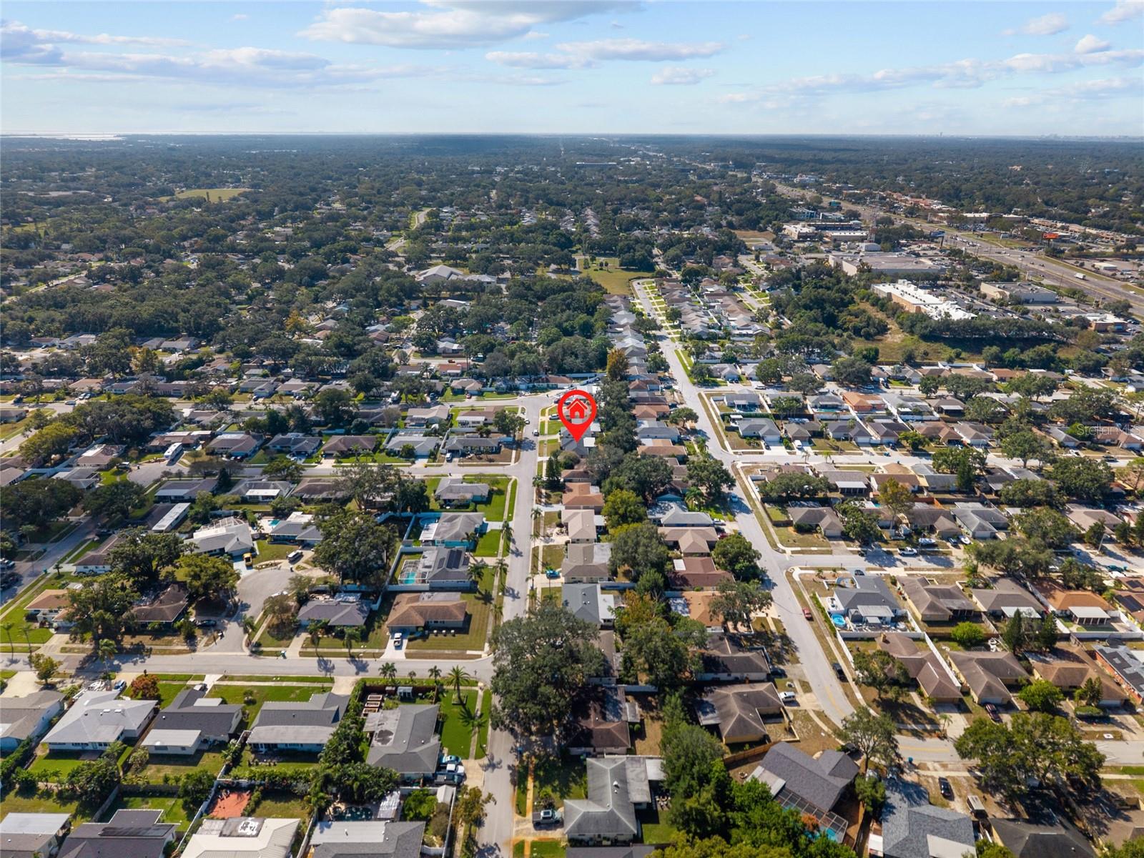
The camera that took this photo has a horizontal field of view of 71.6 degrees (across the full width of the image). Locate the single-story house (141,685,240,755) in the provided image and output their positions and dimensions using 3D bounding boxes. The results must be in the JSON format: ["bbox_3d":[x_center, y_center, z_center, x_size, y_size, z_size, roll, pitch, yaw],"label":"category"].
[{"bbox_3d":[-80.823,62.798,173.334,17.000,4.400,18.200,0,21,0],"label":"single-story house"}]

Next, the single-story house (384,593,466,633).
[{"bbox_3d":[-38.095,48.359,211.783,19.400,4.600,15.600,0,21,0],"label":"single-story house"}]

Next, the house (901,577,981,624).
[{"bbox_3d":[100.384,46.130,218.773,15.800,4.500,19.200,0,21,0],"label":"house"}]

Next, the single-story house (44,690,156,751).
[{"bbox_3d":[-100.600,62.448,171.492,17.000,4.000,15.500,0,21,0],"label":"single-story house"}]

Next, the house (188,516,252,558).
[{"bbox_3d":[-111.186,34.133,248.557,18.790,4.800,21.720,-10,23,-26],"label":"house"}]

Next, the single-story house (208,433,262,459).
[{"bbox_3d":[-137.636,6.060,323.442,18.200,4.600,19.600,-1,21,-4],"label":"single-story house"}]

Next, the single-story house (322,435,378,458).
[{"bbox_3d":[-90.213,6.515,322.688,18.900,4.900,16.500,0,21,0],"label":"single-story house"}]

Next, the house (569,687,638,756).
[{"bbox_3d":[5.660,62.712,173.505,13.200,4.700,19.200,0,21,-1],"label":"house"}]

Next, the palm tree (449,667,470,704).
[{"bbox_3d":[-25.666,58.537,180.244,5.000,7.600,5.000,0,21,0],"label":"palm tree"}]

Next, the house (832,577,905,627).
[{"bbox_3d":[80.743,46.043,218.698,15.400,4.600,19.700,0,21,0],"label":"house"}]

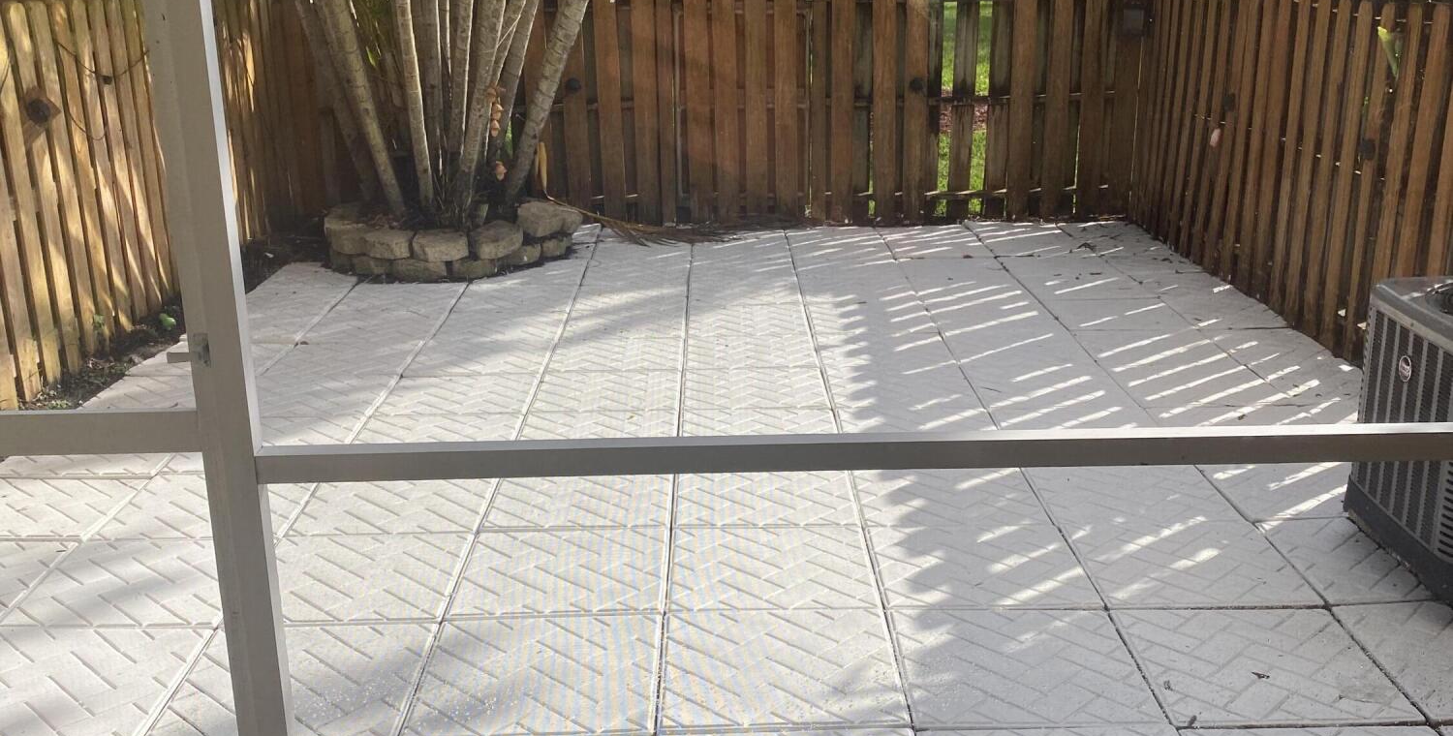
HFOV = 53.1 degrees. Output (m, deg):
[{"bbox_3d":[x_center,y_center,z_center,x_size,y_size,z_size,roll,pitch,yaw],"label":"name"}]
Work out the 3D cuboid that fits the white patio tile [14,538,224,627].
[{"bbox_3d":[-1.690,0.642,4.243,0.600,0.045,0.600,-1,17,0],"label":"white patio tile"}]

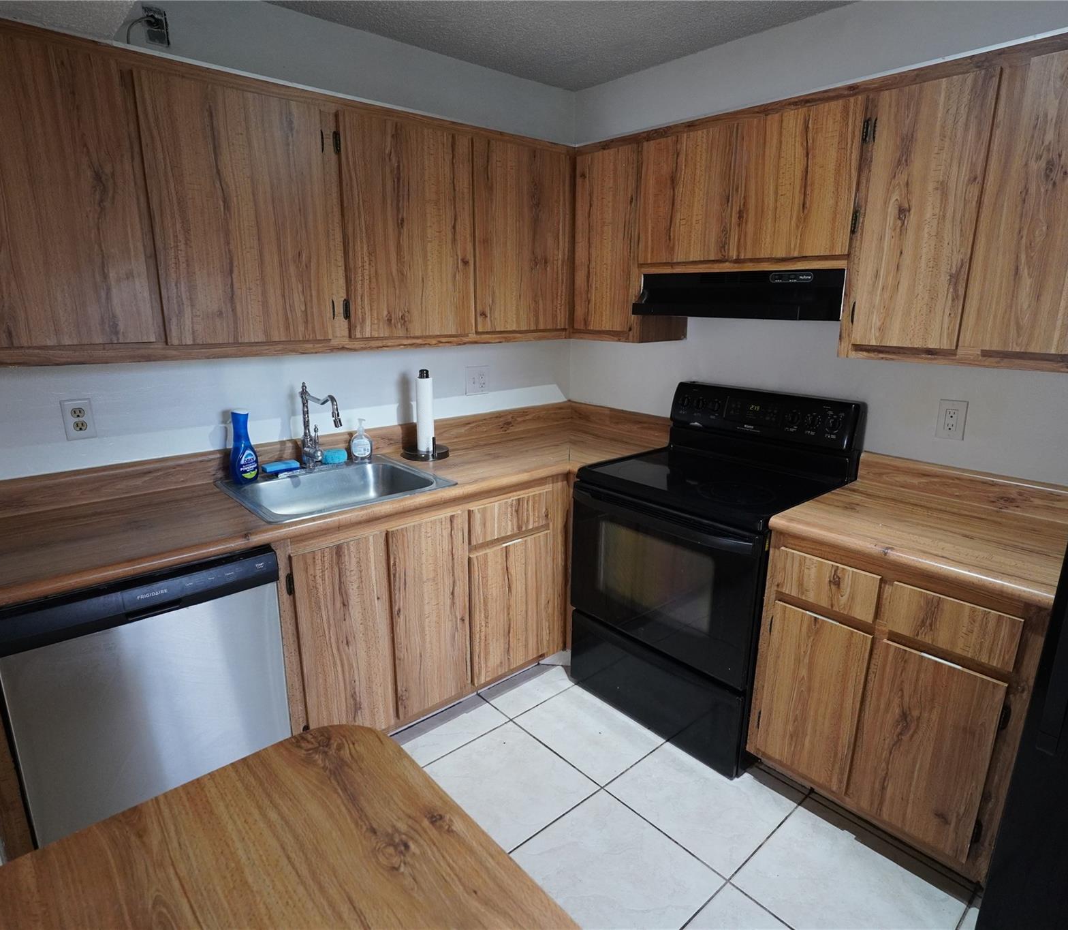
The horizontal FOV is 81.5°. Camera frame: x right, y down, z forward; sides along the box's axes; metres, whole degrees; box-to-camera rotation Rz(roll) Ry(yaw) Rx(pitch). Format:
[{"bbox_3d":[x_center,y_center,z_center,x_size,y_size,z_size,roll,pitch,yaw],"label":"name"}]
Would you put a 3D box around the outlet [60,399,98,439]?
[{"bbox_3d":[-1.370,-0.136,1.869,0.074,0.121,0.009,-12,19,-40],"label":"outlet"}]

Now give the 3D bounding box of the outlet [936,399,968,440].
[{"bbox_3d":[1.336,-0.143,1.985,0.009,0.123,0.077,-12,19,-40],"label":"outlet"}]

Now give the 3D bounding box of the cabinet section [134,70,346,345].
[{"bbox_3d":[-0.928,-0.743,1.924,0.520,0.700,0.322,-12,19,-40],"label":"cabinet section"}]

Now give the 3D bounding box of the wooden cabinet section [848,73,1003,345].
[{"bbox_3d":[1.157,-0.691,1.796,0.322,0.700,0.300,-12,19,-40],"label":"wooden cabinet section"}]

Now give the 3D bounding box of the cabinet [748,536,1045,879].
[{"bbox_3d":[1.156,0.595,1.917,0.606,0.815,0.671,-12,19,-40],"label":"cabinet"}]

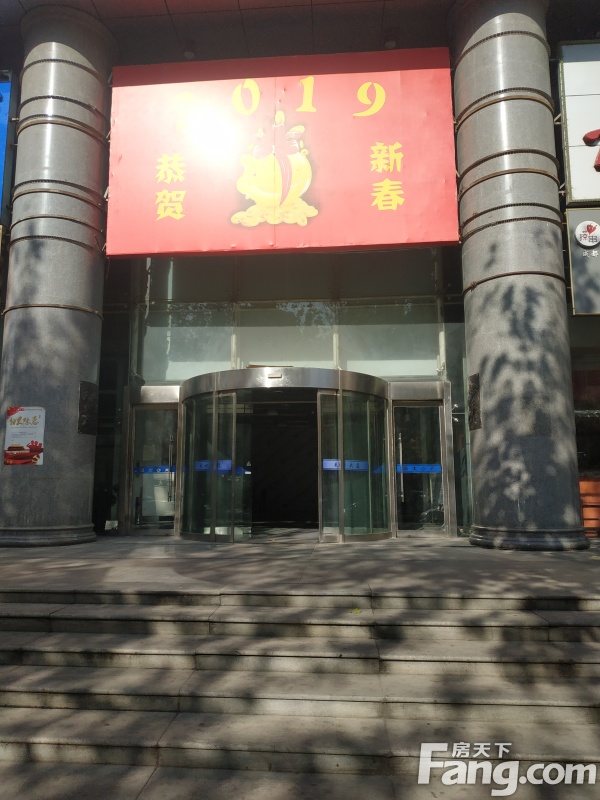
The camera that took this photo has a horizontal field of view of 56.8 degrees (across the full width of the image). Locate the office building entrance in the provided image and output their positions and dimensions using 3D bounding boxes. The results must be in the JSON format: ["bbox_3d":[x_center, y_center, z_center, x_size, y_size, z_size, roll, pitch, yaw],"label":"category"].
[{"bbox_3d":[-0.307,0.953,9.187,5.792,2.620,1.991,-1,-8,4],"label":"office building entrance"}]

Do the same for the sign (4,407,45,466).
[{"bbox_3d":[-4.140,0.544,8.325,0.613,0.878,0.061,0,-8,-1],"label":"sign"}]

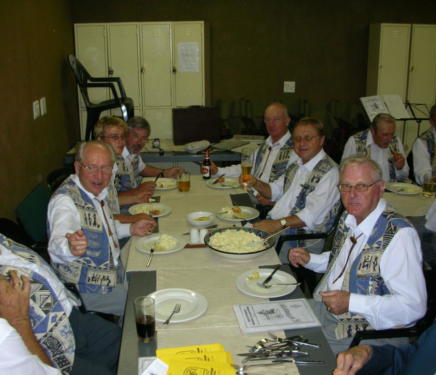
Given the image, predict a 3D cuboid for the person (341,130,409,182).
[{"bbox_3d":[1.120,0.069,3.693,0.530,1.220,0.720,-2,19,-7],"label":"person"}]

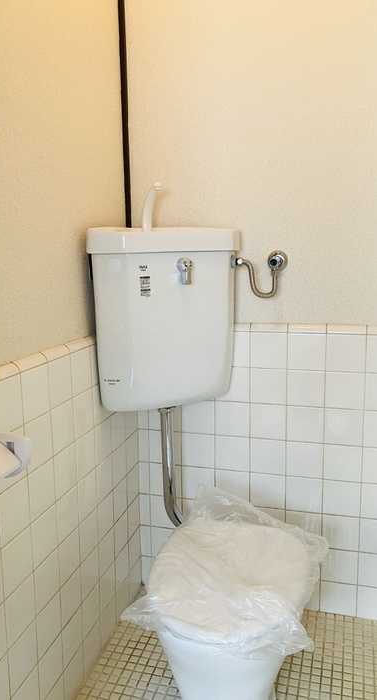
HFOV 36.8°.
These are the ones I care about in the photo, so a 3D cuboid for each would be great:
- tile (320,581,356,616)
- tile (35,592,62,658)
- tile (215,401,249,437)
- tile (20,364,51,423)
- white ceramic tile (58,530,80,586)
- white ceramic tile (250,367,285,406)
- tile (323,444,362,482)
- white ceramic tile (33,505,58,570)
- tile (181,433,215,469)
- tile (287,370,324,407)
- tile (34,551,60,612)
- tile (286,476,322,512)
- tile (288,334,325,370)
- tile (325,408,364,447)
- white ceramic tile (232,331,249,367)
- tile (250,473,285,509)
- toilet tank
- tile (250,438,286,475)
[{"bbox_3d":[0.455,0.752,1.723,0.106,0.099,0.008,2,10,16],"label":"tile"},{"bbox_3d":[-0.317,0.622,1.284,0.008,0.106,0.105,2,10,15],"label":"tile"},{"bbox_3d":[0.132,0.208,1.700,0.105,0.105,0.008,2,10,15],"label":"tile"},{"bbox_3d":[-0.320,0.087,1.176,0.008,0.105,0.105,2,10,15],"label":"tile"},{"bbox_3d":[-0.290,0.497,1.367,0.008,0.106,0.107,2,10,15],"label":"white ceramic tile"},{"bbox_3d":[0.236,0.106,1.669,0.106,0.106,0.008,2,10,16],"label":"white ceramic tile"},{"bbox_3d":[0.446,0.326,1.635,0.105,0.105,0.009,2,10,16],"label":"tile"},{"bbox_3d":[-0.319,0.409,1.247,0.008,0.106,0.105,2,10,15],"label":"white ceramic tile"},{"bbox_3d":[0.030,0.309,1.747,0.105,0.105,0.008,2,10,15],"label":"tile"},{"bbox_3d":[0.341,0.110,1.639,0.106,0.106,0.008,2,10,16],"label":"tile"},{"bbox_3d":[-0.319,0.516,1.265,0.009,0.106,0.106,2,10,15],"label":"tile"},{"bbox_3d":[0.341,0.426,1.679,0.105,0.105,0.008,2,10,15],"label":"tile"},{"bbox_3d":[0.342,0.006,1.623,0.106,0.106,0.008,2,10,16],"label":"tile"},{"bbox_3d":[0.445,0.220,1.617,0.105,0.105,0.009,2,10,16],"label":"tile"},{"bbox_3d":[0.133,-0.002,1.682,0.106,0.106,0.008,2,10,16],"label":"white ceramic tile"},{"bbox_3d":[0.238,0.422,1.708,0.105,0.105,0.008,2,10,15],"label":"tile"},{"bbox_3d":[-0.086,-0.103,1.606,0.456,0.461,0.293,-6,11,-29],"label":"toilet tank"},{"bbox_3d":[0.239,0.318,1.693,0.105,0.105,0.009,2,10,16],"label":"tile"}]

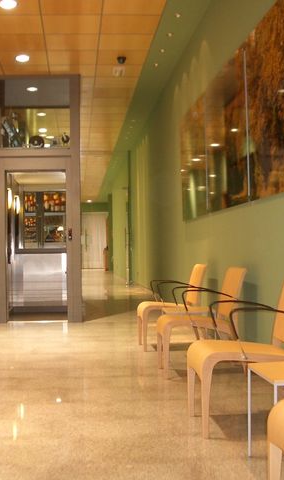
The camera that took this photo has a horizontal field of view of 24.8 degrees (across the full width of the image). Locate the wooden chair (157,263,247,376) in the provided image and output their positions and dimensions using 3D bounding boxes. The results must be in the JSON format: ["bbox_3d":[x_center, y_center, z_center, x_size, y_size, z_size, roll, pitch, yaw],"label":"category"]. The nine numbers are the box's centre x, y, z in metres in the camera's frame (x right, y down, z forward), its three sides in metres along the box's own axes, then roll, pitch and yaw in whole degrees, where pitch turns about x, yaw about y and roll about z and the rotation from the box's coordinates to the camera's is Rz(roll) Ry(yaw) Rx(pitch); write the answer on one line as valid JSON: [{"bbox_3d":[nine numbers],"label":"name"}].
[{"bbox_3d":[0.458,0.634,5.122,0.668,0.827,0.505,-1,-1,-6],"label":"wooden chair"}]

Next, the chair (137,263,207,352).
[{"bbox_3d":[0.300,0.653,6.435,0.658,0.827,0.505,-1,-1,-6],"label":"chair"}]

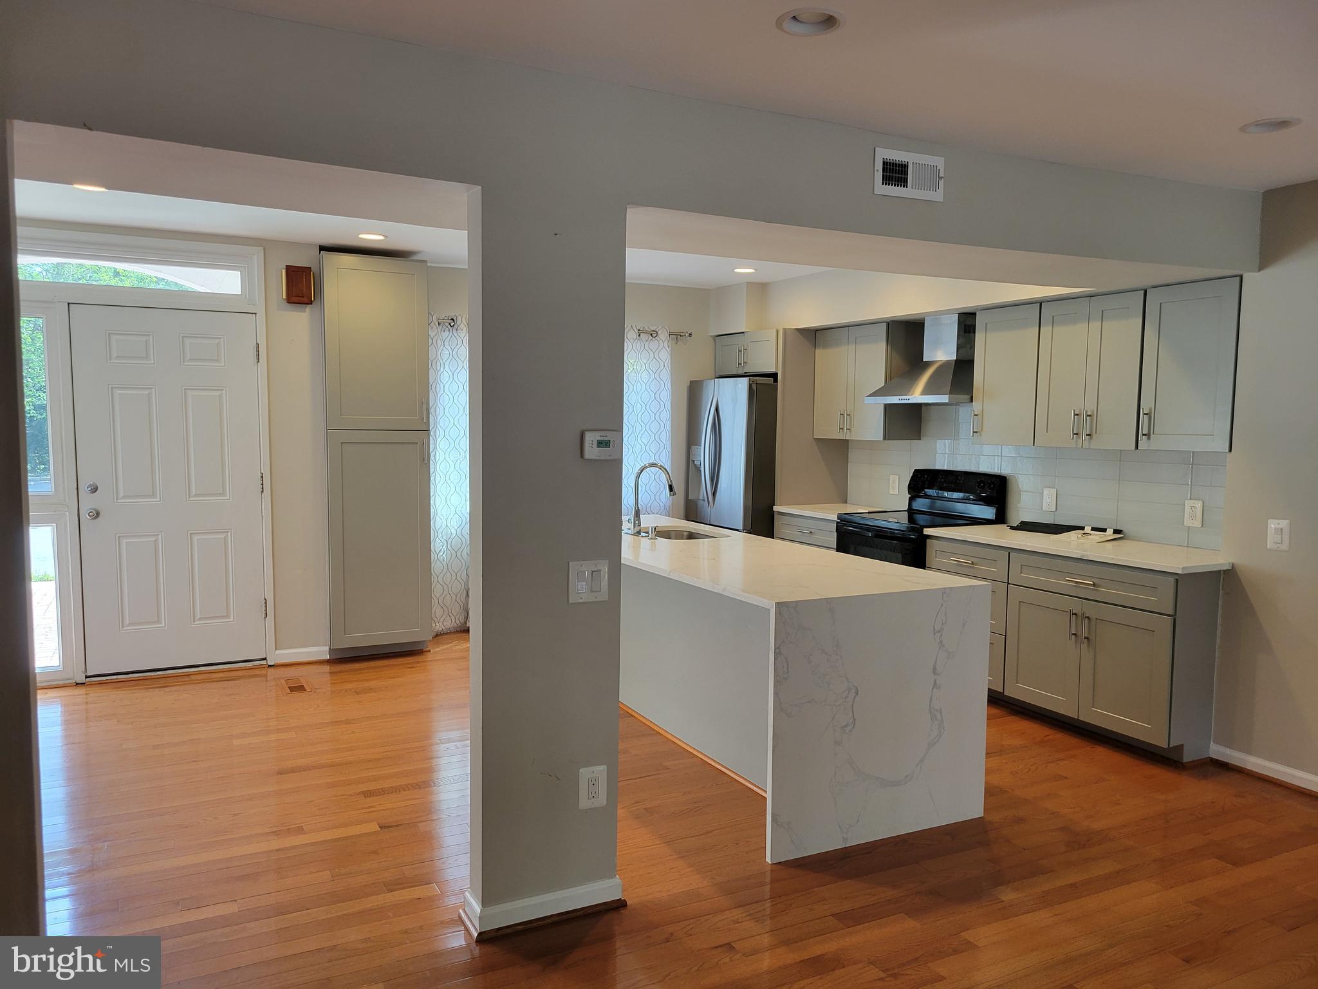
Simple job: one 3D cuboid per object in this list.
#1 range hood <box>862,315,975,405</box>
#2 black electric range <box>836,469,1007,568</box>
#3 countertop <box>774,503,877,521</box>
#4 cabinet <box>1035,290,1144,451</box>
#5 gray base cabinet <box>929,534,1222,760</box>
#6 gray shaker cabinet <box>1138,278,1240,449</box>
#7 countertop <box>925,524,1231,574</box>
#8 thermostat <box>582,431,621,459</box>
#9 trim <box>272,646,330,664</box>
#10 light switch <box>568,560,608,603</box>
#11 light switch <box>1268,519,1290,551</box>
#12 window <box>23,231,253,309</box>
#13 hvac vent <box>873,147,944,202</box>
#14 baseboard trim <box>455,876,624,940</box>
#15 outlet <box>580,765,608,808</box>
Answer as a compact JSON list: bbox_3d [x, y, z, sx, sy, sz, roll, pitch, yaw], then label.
[{"bbox_3d":[1.707,-0.818,6.050,0.509,0.529,0.753,-1,5,-26],"label":"range hood"},{"bbox_3d":[1.591,0.455,6.079,0.687,1.179,0.772,-2,5,-26],"label":"black electric range"},{"bbox_3d":[1.271,0.117,6.752,0.658,0.033,0.742,-2,5,-26],"label":"countertop"},{"bbox_3d":[2.281,-0.616,5.042,0.327,0.752,0.625,-2,5,-26],"label":"cabinet"},{"bbox_3d":[2.131,0.698,5.071,0.640,0.856,1.523,-2,5,-26],"label":"gray base cabinet"},{"bbox_3d":[2.545,-0.579,4.563,0.330,0.755,0.455,-1,5,-26],"label":"gray shaker cabinet"},{"bbox_3d":[2.139,0.257,5.012,0.653,0.033,1.582,-2,5,-26],"label":"countertop"},{"bbox_3d":[-0.168,-0.142,2.880,0.115,0.080,0.031,-2,5,-26],"label":"thermostat"},{"bbox_3d":[-2.151,0.967,5.968,0.313,0.083,0.015,-2,5,-26],"label":"trim"},{"bbox_3d":[-0.202,0.252,2.865,0.120,0.118,0.012,-1,5,-26],"label":"light switch"},{"bbox_3d":[2.583,0.171,4.126,0.010,0.128,0.089,-2,5,-26],"label":"light switch"},{"bbox_3d":[-2.888,-1.227,5.447,1.270,0.337,0.093,-1,5,-26],"label":"window"},{"bbox_3d":[0.844,-1.070,3.319,0.297,0.148,0.015,-2,5,-26],"label":"hvac vent"},{"bbox_3d":[-0.340,1.193,2.929,0.465,0.070,0.175,-1,5,-26],"label":"baseboard trim"},{"bbox_3d":[-0.190,0.864,2.917,0.081,0.118,0.012,-1,5,-26],"label":"outlet"}]

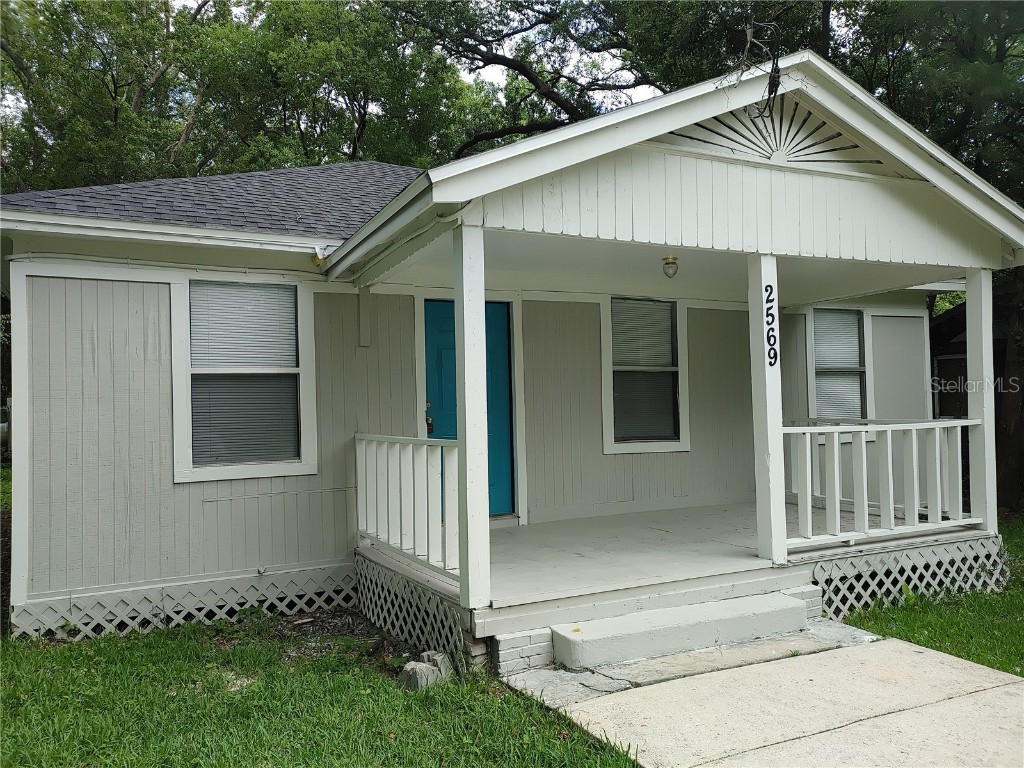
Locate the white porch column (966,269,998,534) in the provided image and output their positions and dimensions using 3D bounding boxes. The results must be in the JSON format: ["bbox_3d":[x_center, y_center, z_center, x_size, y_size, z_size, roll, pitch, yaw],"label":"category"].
[{"bbox_3d":[3.909,0.144,6.383,0.127,2.162,0.127,-1,-1,-26],"label":"white porch column"}]

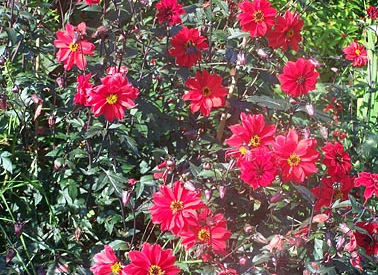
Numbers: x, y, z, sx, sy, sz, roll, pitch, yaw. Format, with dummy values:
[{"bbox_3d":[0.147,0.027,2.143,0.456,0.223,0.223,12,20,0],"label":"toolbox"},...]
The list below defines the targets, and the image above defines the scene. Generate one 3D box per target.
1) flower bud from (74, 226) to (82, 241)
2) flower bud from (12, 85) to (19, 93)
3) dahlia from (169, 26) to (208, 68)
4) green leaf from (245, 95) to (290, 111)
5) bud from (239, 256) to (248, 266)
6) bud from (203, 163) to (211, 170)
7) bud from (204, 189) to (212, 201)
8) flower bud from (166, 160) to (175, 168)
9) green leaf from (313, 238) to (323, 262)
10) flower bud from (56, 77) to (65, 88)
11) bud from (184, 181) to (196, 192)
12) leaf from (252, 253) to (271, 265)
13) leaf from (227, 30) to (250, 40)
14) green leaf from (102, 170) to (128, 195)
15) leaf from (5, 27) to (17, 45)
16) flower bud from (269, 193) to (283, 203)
[{"bbox_3d":[-0.207,0.180,2.150,0.015,0.026,0.015,0,16,0],"label":"flower bud"},{"bbox_3d":[-0.366,-0.103,2.420,0.013,0.016,0.013,0,14,0],"label":"flower bud"},{"bbox_3d":[-0.001,-0.189,2.400,0.084,0.087,0.035,0,-3,5],"label":"dahlia"},{"bbox_3d":[0.164,-0.073,2.400,0.098,0.013,0.034,10,40,-7],"label":"green leaf"},{"bbox_3d":[0.098,0.222,2.050,0.017,0.018,0.017,0,14,0],"label":"bud"},{"bbox_3d":[0.034,0.056,2.200,0.015,0.015,0.015,0,16,0],"label":"bud"},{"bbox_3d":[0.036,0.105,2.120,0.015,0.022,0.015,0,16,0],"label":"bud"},{"bbox_3d":[-0.035,0.051,2.170,0.015,0.015,0.015,0,16,0],"label":"flower bud"},{"bbox_3d":[0.233,0.203,2.080,0.018,0.040,0.012,0,-3,-6],"label":"green leaf"},{"bbox_3d":[-0.275,-0.118,2.450,0.017,0.026,0.017,0,16,0],"label":"flower bud"},{"bbox_3d":[0.003,0.089,2.080,0.026,0.015,0.015,40,0,12],"label":"bud"},{"bbox_3d":[0.130,0.216,2.050,0.036,0.018,0.012,-28,-23,12],"label":"leaf"},{"bbox_3d":[0.113,-0.233,2.620,0.056,0.012,0.027,-12,32,-15],"label":"leaf"},{"bbox_3d":[-0.142,0.087,2.220,0.045,0.055,0.014,-31,-19,-17],"label":"green leaf"},{"bbox_3d":[-0.386,-0.221,2.480,0.025,0.039,0.014,1,-6,-6],"label":"leaf"},{"bbox_3d":[0.162,0.113,2.150,0.028,0.014,0.014,-35,0,0],"label":"flower bud"}]

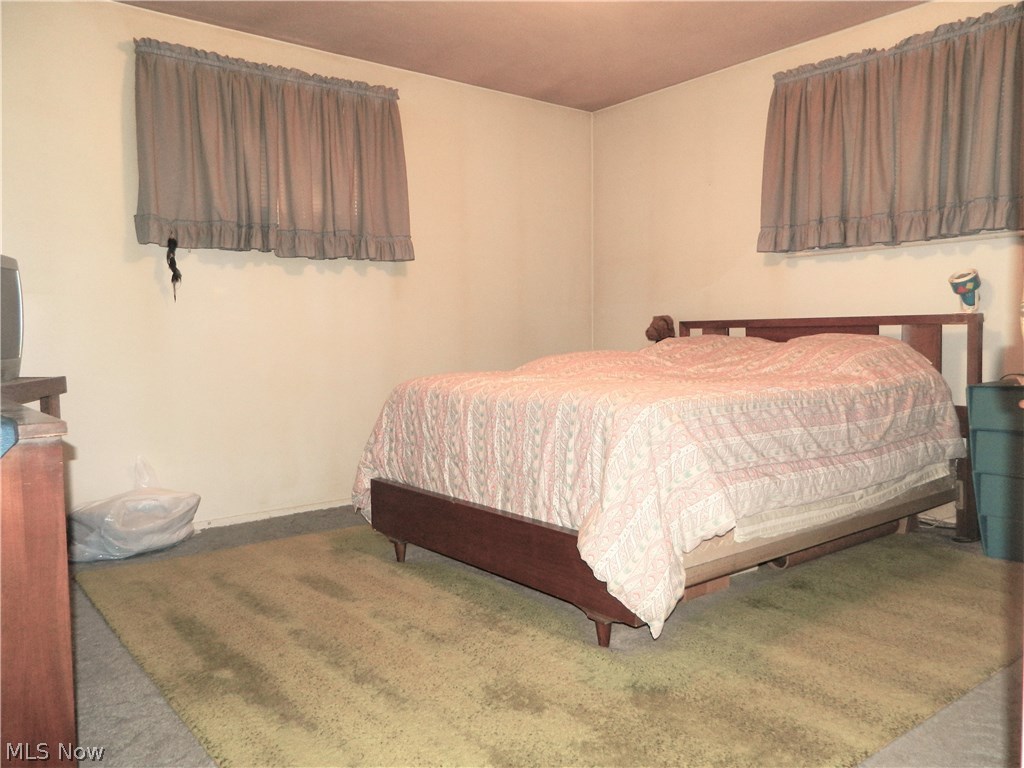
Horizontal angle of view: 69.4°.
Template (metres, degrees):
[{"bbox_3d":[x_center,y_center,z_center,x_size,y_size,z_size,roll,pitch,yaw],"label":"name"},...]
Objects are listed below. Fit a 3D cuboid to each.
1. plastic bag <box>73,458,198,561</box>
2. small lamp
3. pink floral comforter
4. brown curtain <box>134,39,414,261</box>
[{"bbox_3d":[-1.673,0.556,3.276,0.600,0.360,0.290,-4,5,-39],"label":"plastic bag"},{"bbox_3d":[1.963,-0.404,3.200,0.145,0.195,0.120,-4,5,-39],"label":"small lamp"},{"bbox_3d":[0.593,0.186,3.224,2.030,0.780,1.840,-4,5,-39],"label":"pink floral comforter"},{"bbox_3d":[-1.120,-1.135,3.753,1.440,0.930,0.100,-4,5,-39],"label":"brown curtain"}]

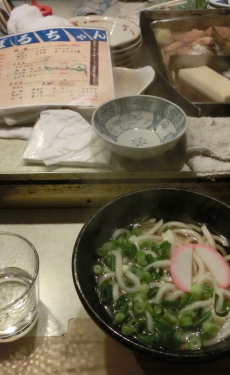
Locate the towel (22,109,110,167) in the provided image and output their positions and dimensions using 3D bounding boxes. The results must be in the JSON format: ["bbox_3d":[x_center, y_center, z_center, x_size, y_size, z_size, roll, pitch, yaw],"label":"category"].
[{"bbox_3d":[-0.063,-0.072,0.494,0.113,0.021,0.113,-1,44,0],"label":"towel"}]

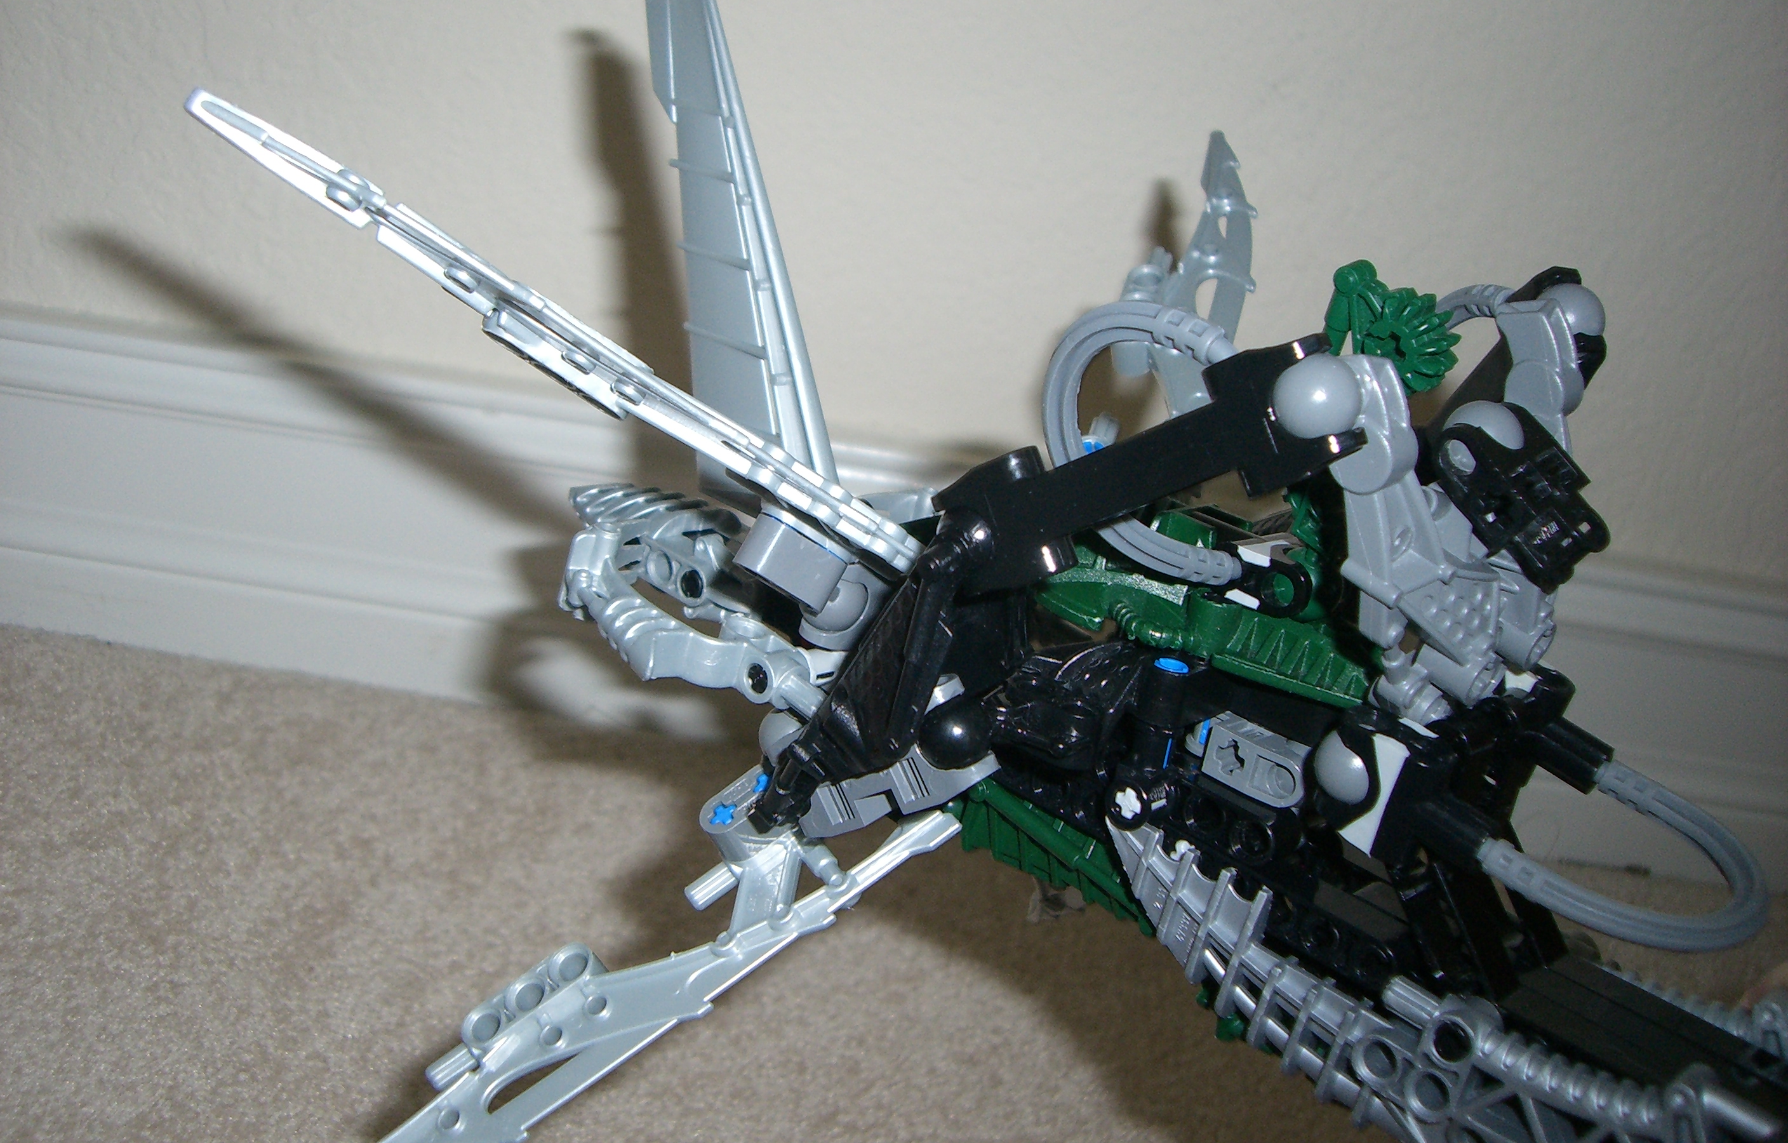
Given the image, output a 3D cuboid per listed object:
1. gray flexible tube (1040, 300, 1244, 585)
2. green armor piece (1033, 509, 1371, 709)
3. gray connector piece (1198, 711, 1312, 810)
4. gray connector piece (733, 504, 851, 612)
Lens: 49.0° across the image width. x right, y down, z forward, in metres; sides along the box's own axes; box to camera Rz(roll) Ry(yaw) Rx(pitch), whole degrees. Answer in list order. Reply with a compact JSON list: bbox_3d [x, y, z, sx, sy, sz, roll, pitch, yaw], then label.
[{"bbox_3d":[0.035,-0.016,0.269,0.030,0.052,0.011,12,53,20],"label":"gray flexible tube"},{"bbox_3d":[0.048,0.004,0.296,0.050,0.016,0.036,17,26,30],"label":"green armor piece"},{"bbox_3d":[0.055,0.028,0.288,0.016,0.008,0.007,24,29,26],"label":"gray connector piece"},{"bbox_3d":[-0.014,-0.002,0.277,0.016,0.008,0.008,30,0,-33],"label":"gray connector piece"}]

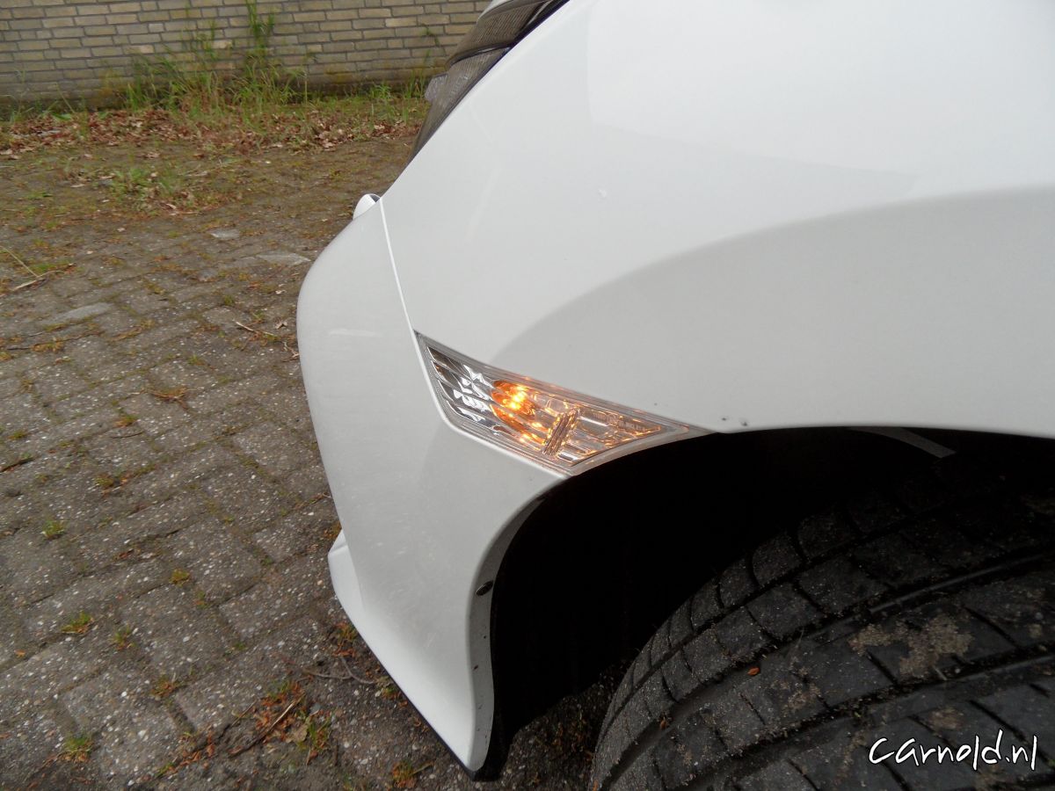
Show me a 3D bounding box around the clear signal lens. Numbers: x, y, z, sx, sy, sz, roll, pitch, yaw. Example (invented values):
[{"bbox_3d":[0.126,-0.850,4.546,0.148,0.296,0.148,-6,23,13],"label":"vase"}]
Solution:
[{"bbox_3d":[0.012,0.007,0.394,0.036,0.060,0.207,-25,28,-32],"label":"clear signal lens"}]

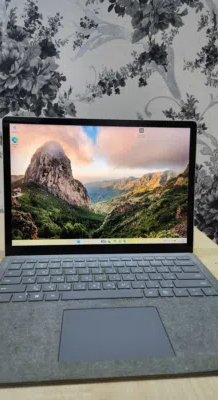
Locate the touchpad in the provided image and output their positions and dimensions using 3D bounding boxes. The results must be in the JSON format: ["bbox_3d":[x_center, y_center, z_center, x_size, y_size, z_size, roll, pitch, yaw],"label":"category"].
[{"bbox_3d":[0.005,0.134,0.269,0.106,0.005,0.070,0,15,-5],"label":"touchpad"}]

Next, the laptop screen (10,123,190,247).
[{"bbox_3d":[-0.010,-0.022,0.429,0.287,0.192,0.006,0,4,-5],"label":"laptop screen"}]

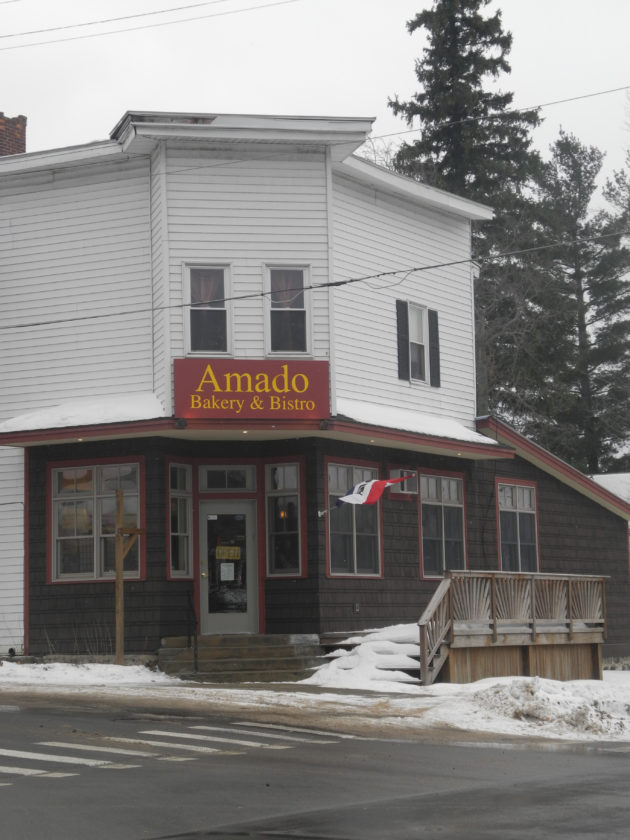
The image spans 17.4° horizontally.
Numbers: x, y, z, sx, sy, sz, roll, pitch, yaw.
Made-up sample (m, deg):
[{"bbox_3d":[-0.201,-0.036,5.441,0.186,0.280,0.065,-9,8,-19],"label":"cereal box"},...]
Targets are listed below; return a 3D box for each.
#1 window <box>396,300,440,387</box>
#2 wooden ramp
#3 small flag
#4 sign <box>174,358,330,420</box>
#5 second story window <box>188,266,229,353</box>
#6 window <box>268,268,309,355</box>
[{"bbox_3d":[1.838,-1.359,36.638,0.120,1.435,1.611,-5,-7,30],"label":"window"},{"bbox_3d":[2.521,3.500,34.927,2.200,1.739,7.551,-5,-7,30],"label":"wooden ramp"},{"bbox_3d":[0.943,1.117,32.691,1.300,0.500,0.350,-5,-7,30],"label":"small flag"},{"bbox_3d":[-0.942,-0.477,31.385,2.420,0.900,0.100,0,-6,-11],"label":"sign"},{"bbox_3d":[-1.622,-1.686,31.462,0.605,1.322,0.120,0,-6,-11],"label":"second story window"},{"bbox_3d":[-0.407,-1.699,31.709,0.618,1.342,0.120,0,-6,-11],"label":"window"}]

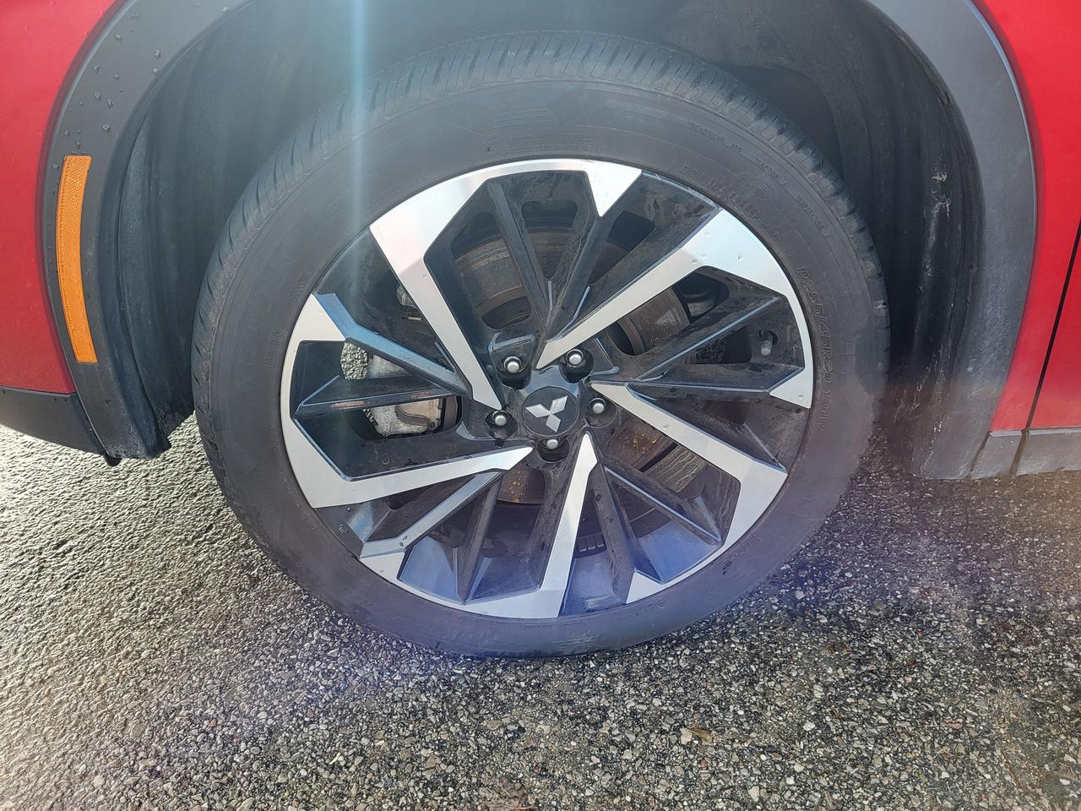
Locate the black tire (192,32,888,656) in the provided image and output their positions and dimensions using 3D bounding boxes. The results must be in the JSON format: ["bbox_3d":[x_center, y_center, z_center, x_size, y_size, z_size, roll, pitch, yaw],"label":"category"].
[{"bbox_3d":[0.004,-0.035,0.942,0.735,0.732,0.255,-2,31,-4],"label":"black tire"}]

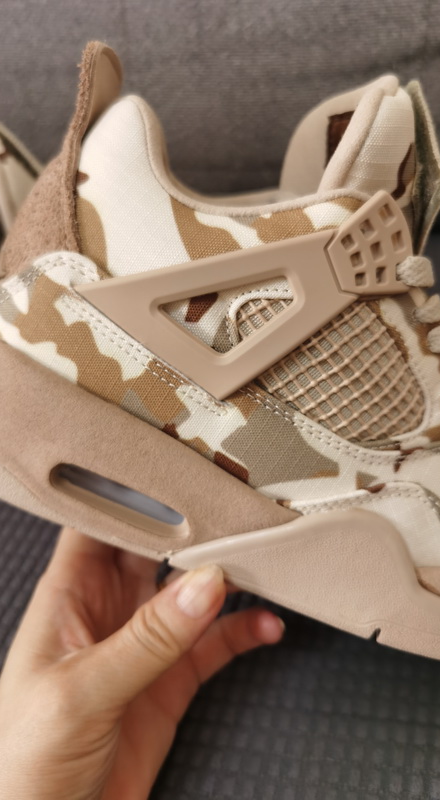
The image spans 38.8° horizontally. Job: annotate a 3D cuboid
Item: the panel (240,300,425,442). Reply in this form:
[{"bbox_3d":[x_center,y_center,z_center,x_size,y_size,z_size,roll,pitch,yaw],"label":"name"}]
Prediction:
[{"bbox_3d":[0.039,-0.015,0.204,0.070,0.013,0.047,30,68,-7],"label":"panel"}]

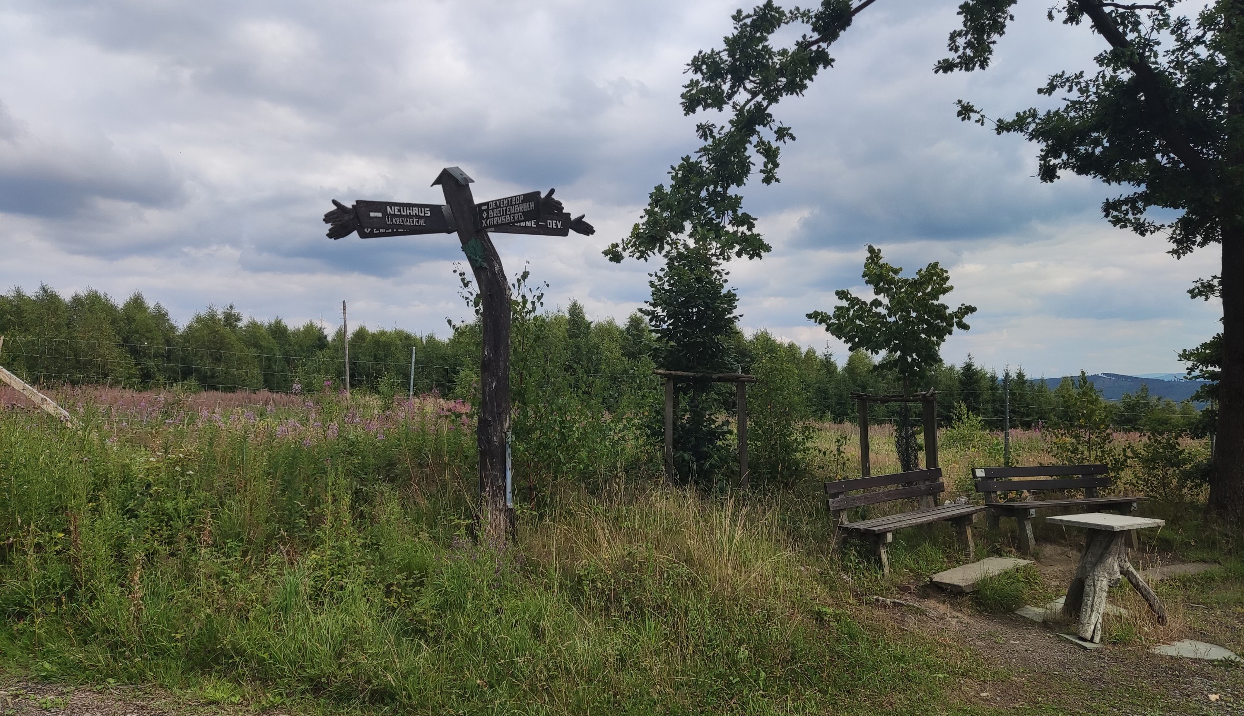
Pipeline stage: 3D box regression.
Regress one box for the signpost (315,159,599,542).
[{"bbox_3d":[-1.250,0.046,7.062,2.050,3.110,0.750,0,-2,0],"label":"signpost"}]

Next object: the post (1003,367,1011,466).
[{"bbox_3d":[5.790,1.154,13.500,0.060,1.880,0.060,1,-2,-17],"label":"post"}]

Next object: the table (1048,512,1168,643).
[{"bbox_3d":[3.270,1.465,6.054,0.600,0.750,0.560,1,-3,-25],"label":"table"}]

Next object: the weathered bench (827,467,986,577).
[{"bbox_3d":[2.571,1.451,8.007,1.970,0.780,0.530,2,-3,-44],"label":"weathered bench"}]

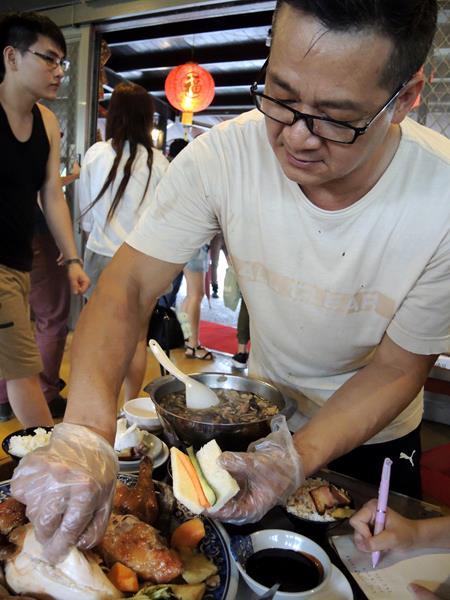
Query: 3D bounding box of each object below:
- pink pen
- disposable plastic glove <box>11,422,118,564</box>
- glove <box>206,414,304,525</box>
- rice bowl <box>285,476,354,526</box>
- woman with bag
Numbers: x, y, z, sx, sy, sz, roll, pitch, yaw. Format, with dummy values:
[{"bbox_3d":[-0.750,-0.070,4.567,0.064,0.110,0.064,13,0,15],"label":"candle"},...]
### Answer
[{"bbox_3d":[0.219,0.295,0.680,0.012,0.147,0.012,15,-20,4],"label":"pink pen"},{"bbox_3d":[-0.175,0.210,0.540,0.110,0.130,0.110,5,10,-3],"label":"disposable plastic glove"},{"bbox_3d":[0.044,0.231,0.660,0.140,0.125,0.100,-1,12,-32],"label":"glove"},{"bbox_3d":[0.136,0.315,0.702,0.108,0.062,0.108,5,10,0],"label":"rice bowl"},{"bbox_3d":[-0.465,-0.141,2.240,0.480,1.630,0.340,4,10,-7],"label":"woman with bag"}]

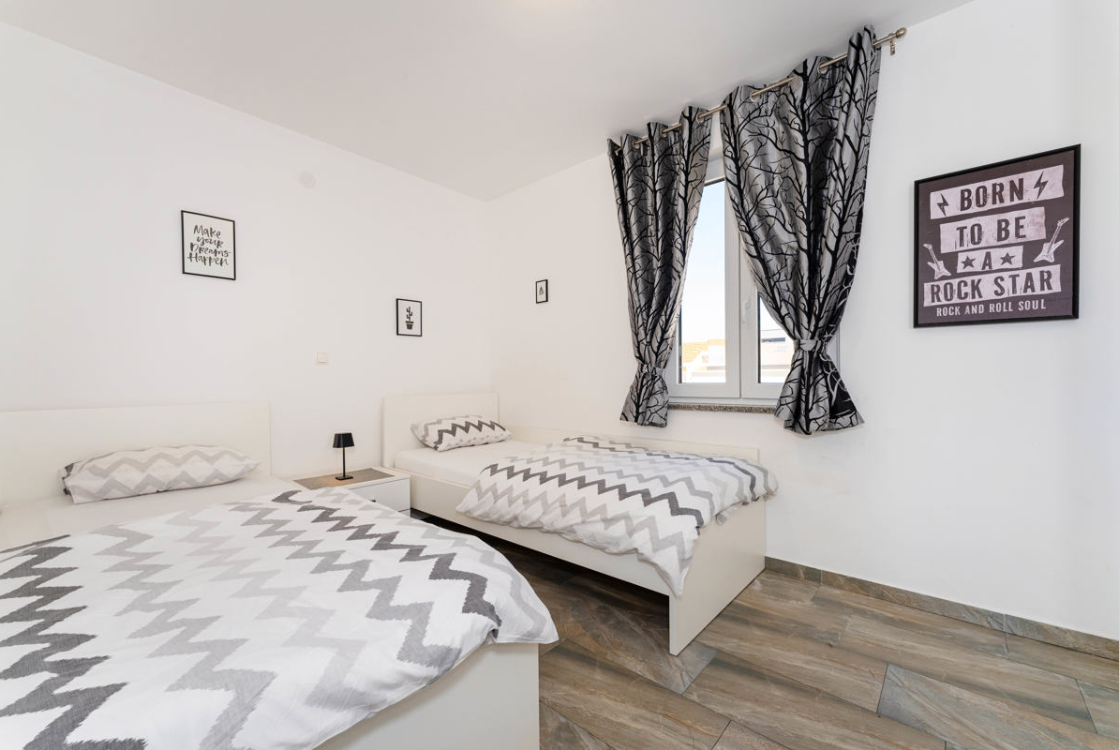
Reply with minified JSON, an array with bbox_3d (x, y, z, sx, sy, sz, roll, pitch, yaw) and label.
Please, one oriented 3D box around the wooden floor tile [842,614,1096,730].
[{"bbox_3d":[1.373,1.009,1.530,0.618,0.012,0.303,0,0,41],"label":"wooden floor tile"}]

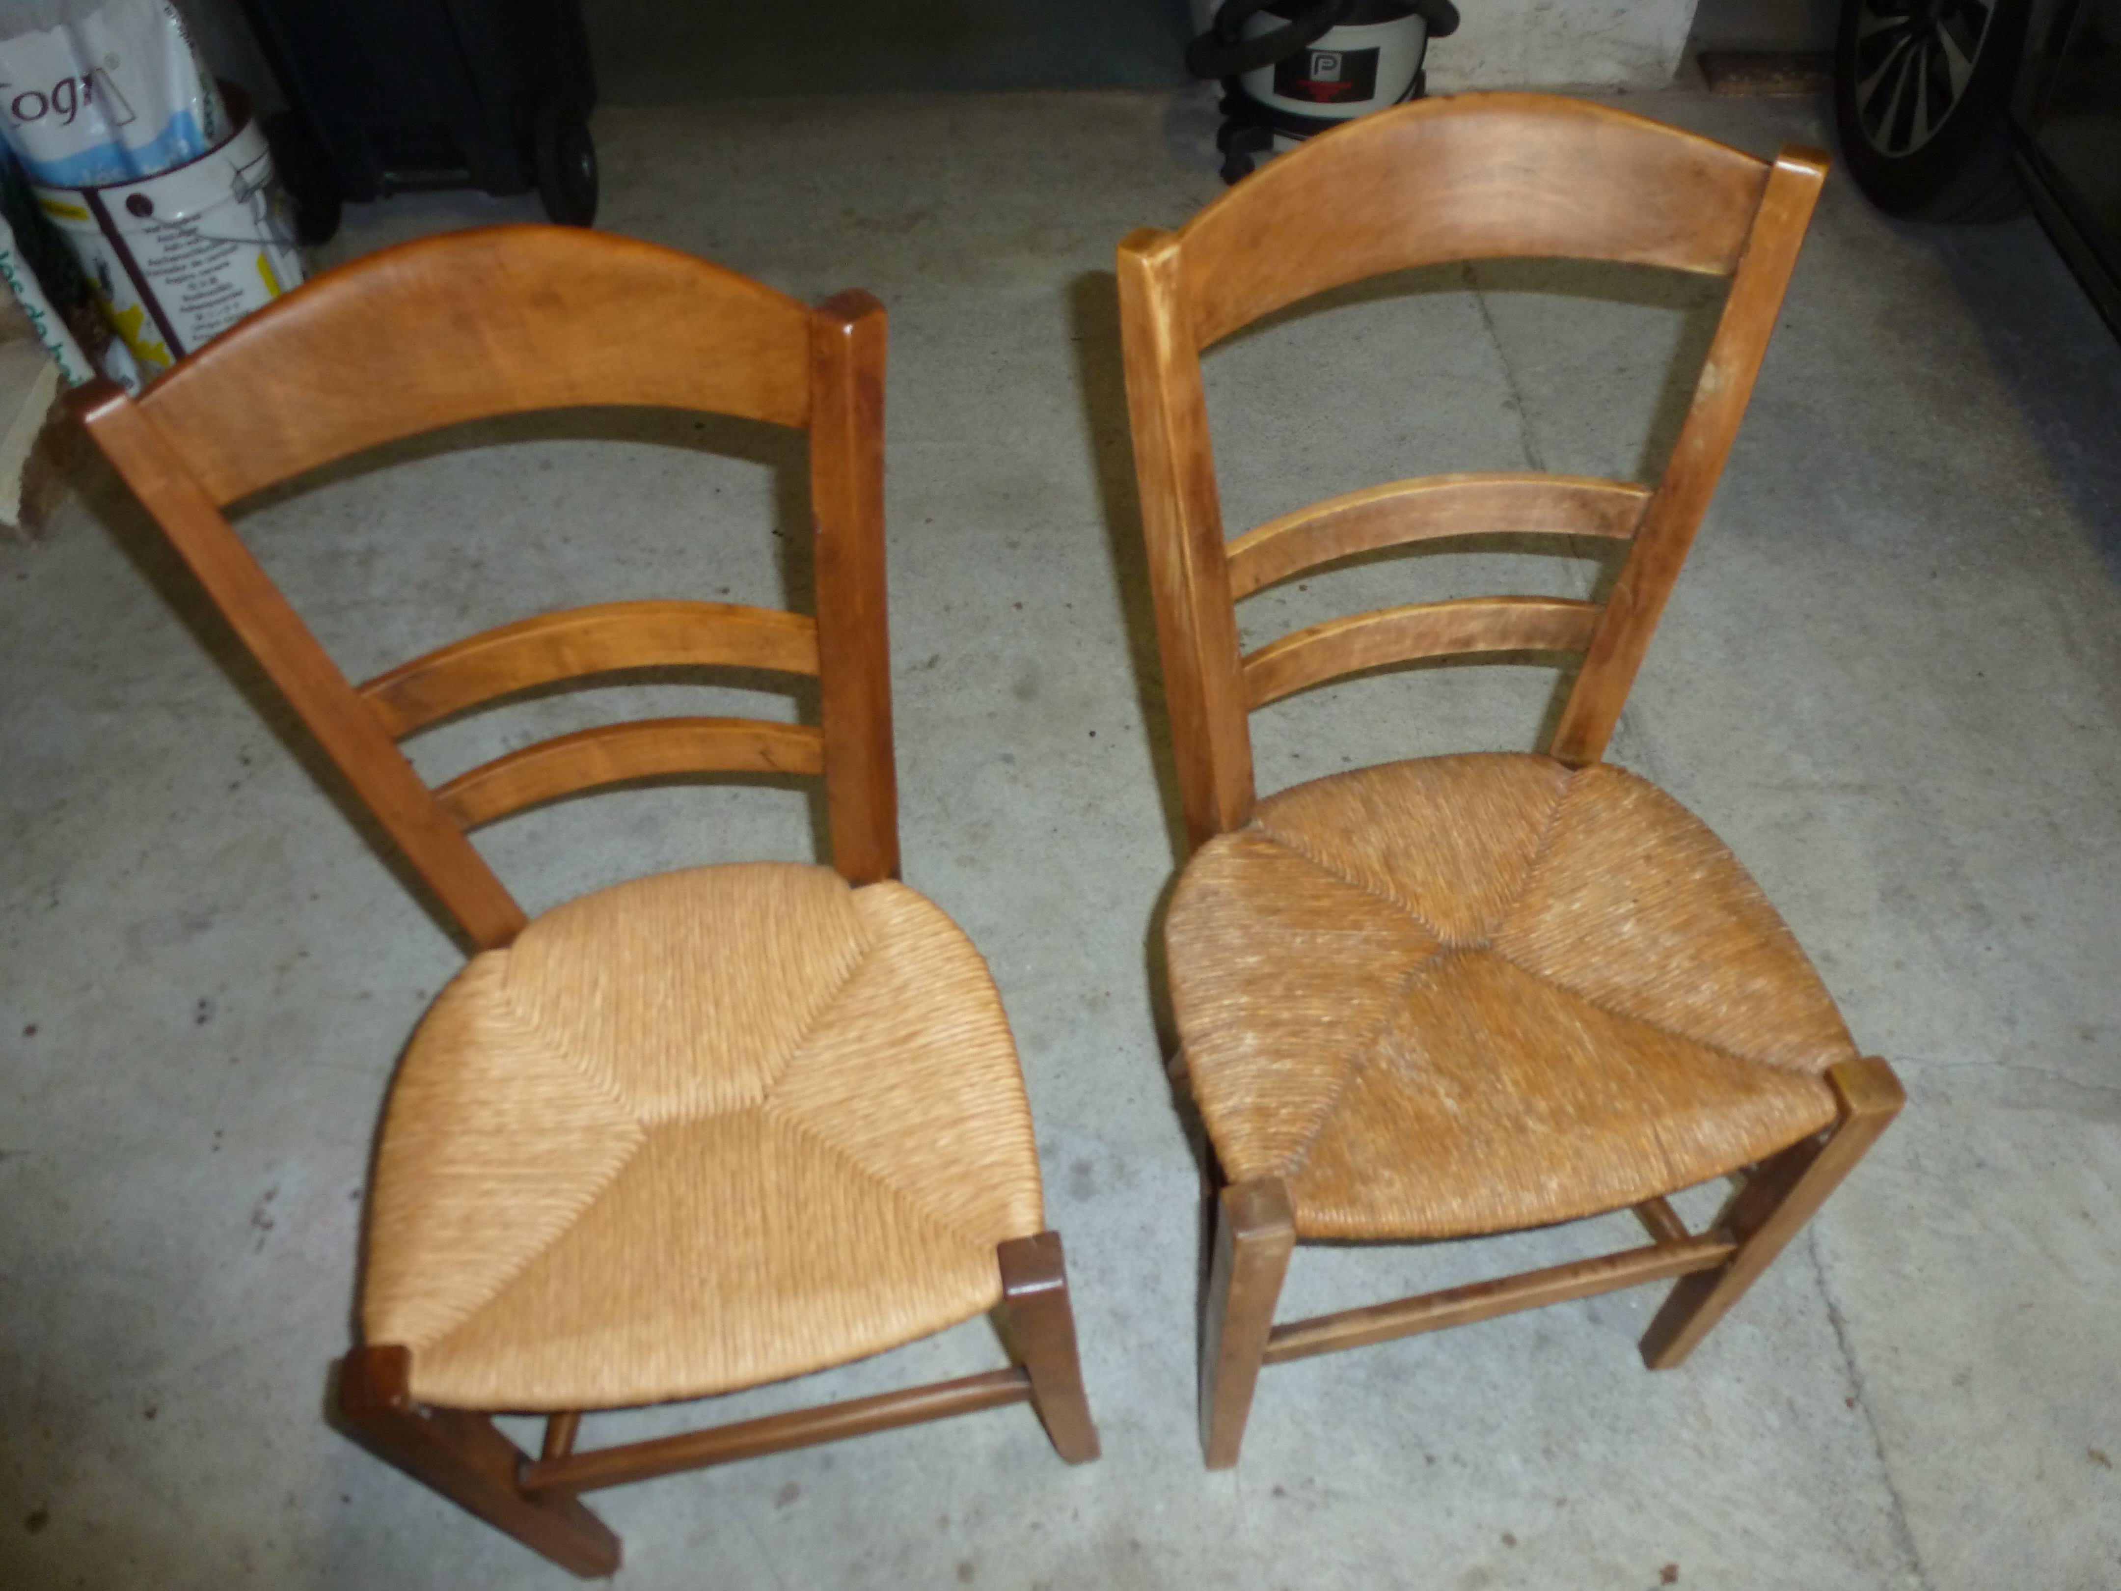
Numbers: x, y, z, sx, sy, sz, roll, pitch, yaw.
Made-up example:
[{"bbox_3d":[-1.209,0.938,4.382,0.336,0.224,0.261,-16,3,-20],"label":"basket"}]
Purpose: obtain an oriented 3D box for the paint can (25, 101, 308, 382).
[{"bbox_3d":[-1.227,-0.783,2.090,0.310,0.333,0.310,-29,55,-18],"label":"paint can"}]

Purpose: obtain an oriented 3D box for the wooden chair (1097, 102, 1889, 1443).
[{"bbox_3d":[0.256,0.077,0.953,0.410,0.897,0.404,-10,52,-5],"label":"wooden chair"}]

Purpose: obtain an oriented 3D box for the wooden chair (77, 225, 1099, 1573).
[{"bbox_3d":[-0.222,0.161,0.908,0.410,0.906,0.392,-10,51,-4],"label":"wooden chair"}]

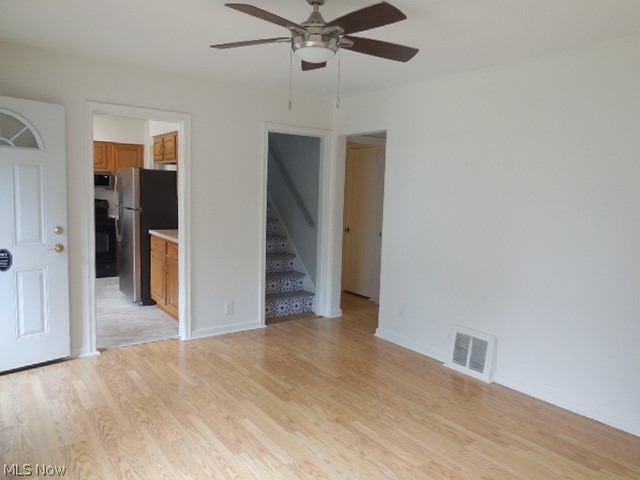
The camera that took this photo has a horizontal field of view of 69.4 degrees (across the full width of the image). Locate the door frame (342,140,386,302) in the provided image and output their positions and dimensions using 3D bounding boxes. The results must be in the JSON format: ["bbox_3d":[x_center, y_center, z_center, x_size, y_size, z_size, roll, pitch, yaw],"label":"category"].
[{"bbox_3d":[0.564,-0.272,6.379,0.118,2.116,0.858,-3,8,-36],"label":"door frame"}]

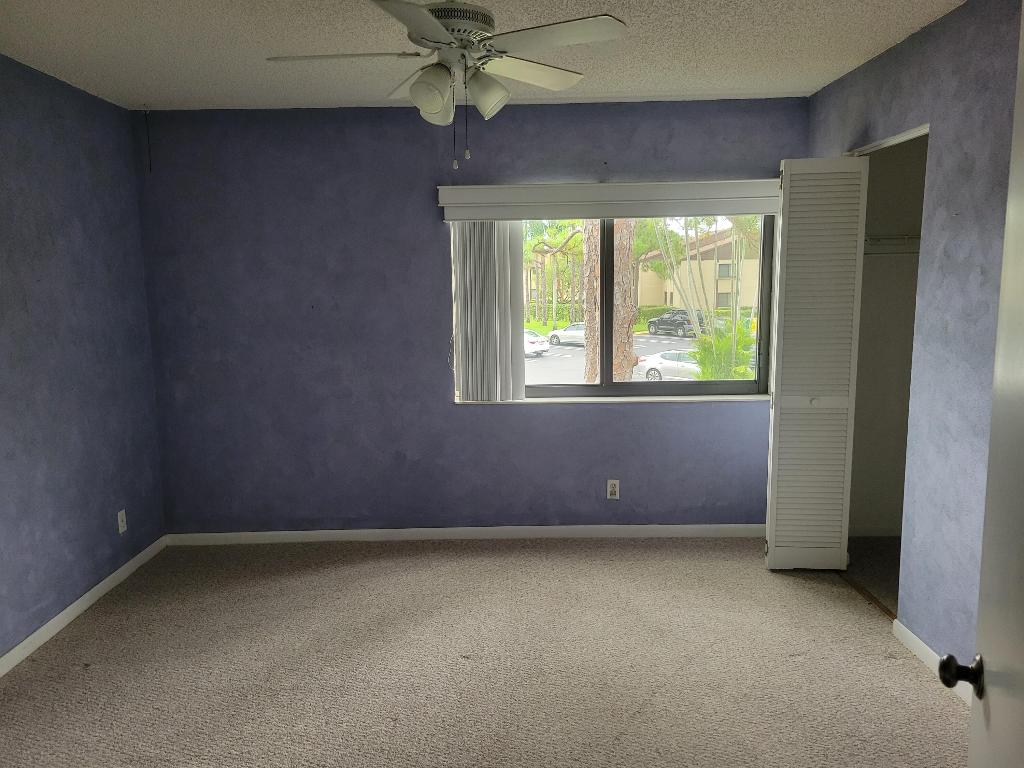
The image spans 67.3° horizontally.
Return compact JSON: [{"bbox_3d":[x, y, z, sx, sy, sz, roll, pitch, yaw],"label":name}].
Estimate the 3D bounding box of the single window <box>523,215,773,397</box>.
[{"bbox_3d":[0.731,-0.447,4.327,1.463,1.050,0.100,-1,8,0],"label":"single window"}]

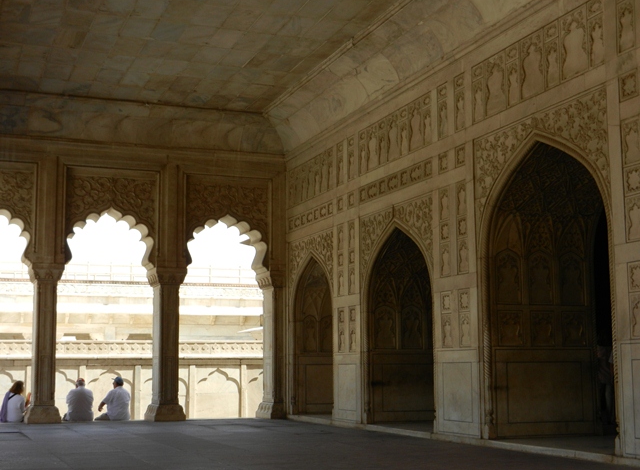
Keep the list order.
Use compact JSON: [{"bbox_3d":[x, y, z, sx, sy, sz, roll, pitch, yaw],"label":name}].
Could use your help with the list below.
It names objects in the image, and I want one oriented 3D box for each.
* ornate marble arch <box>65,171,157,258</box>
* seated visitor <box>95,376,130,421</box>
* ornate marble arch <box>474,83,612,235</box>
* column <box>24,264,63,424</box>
[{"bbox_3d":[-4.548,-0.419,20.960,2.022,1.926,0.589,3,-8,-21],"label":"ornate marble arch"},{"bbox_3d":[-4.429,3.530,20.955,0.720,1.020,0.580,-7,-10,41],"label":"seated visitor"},{"bbox_3d":[2.904,-0.896,12.656,0.321,1.380,3.012,3,-8,-21],"label":"ornate marble arch"},{"bbox_3d":[-5.644,2.239,20.186,0.658,3.199,0.909,3,-8,-21],"label":"column"}]

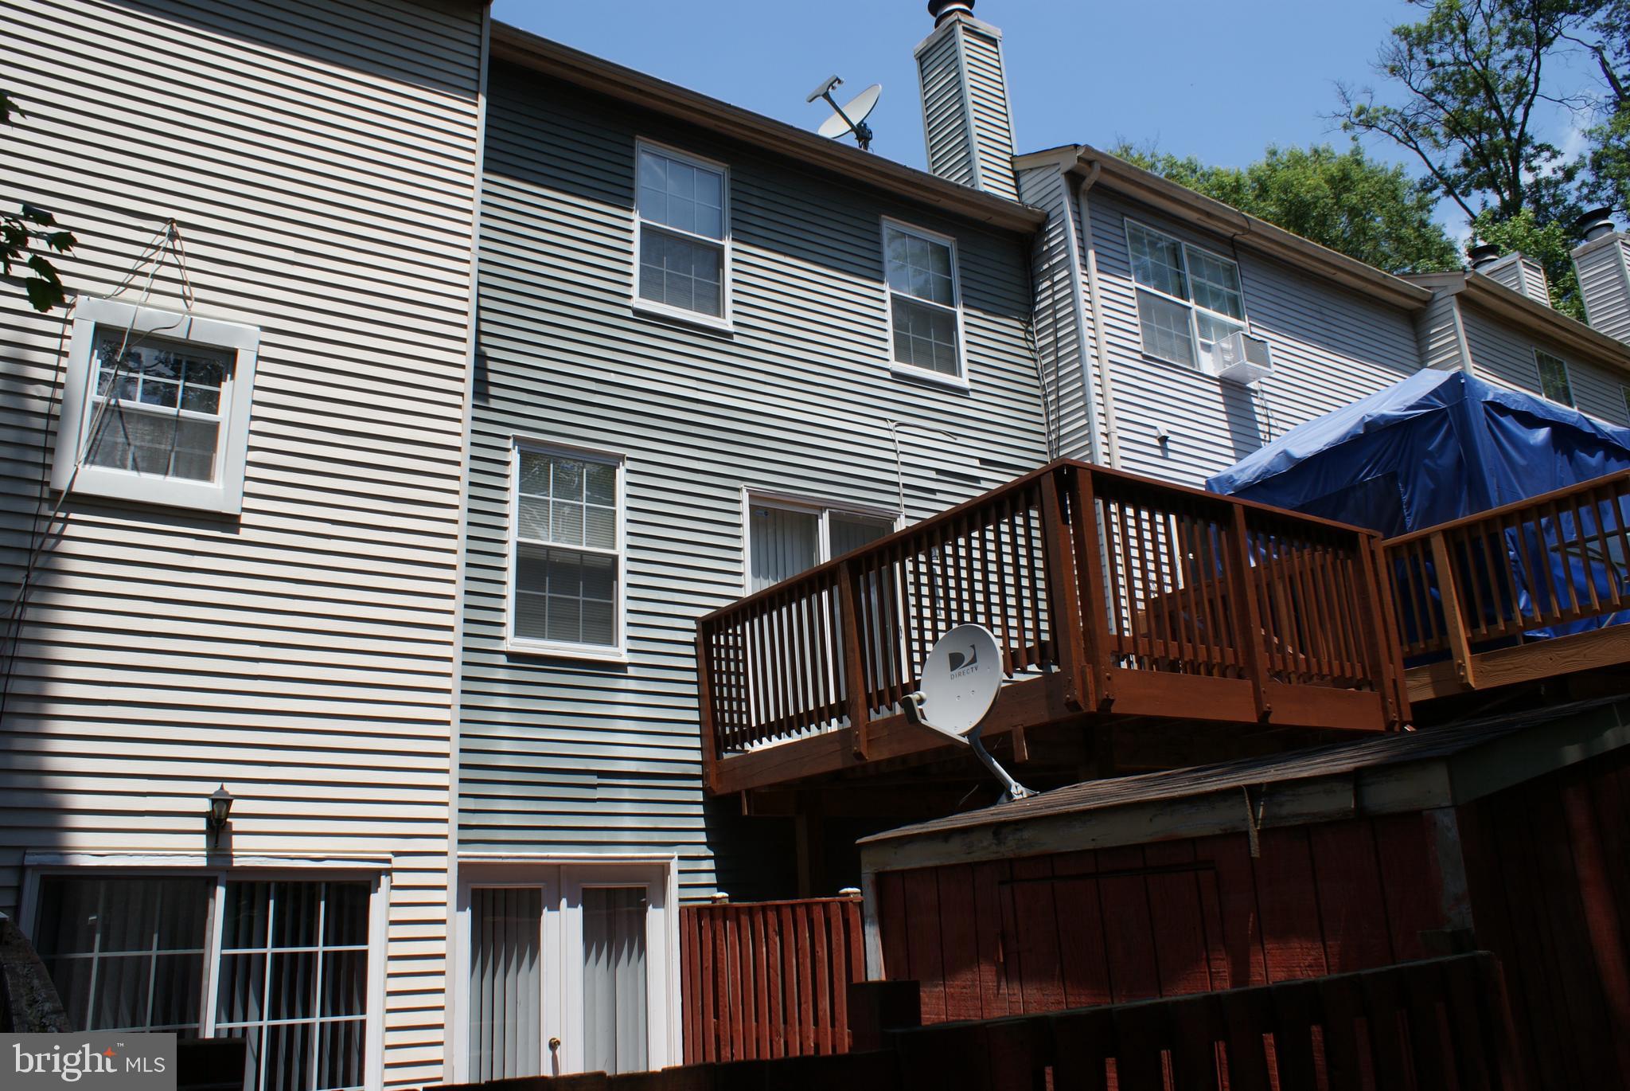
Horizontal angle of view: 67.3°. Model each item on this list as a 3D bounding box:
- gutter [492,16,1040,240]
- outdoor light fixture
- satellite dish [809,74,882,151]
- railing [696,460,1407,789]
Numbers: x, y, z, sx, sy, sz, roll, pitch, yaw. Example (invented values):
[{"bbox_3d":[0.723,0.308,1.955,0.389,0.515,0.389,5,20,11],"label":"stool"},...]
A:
[{"bbox_3d":[-0.112,-3.666,11.108,5.907,0.168,0.178,8,-20,-32],"label":"gutter"},{"bbox_3d":[-3.181,1.438,6.546,0.140,0.350,0.190,8,-20,-32],"label":"outdoor light fixture"},{"bbox_3d":[0.292,-4.184,11.936,0.790,0.700,0.620,-19,-23,41],"label":"satellite dish"},{"bbox_3d":[1.459,0.852,8.409,2.962,1.282,3.797,8,-20,-32],"label":"railing"}]

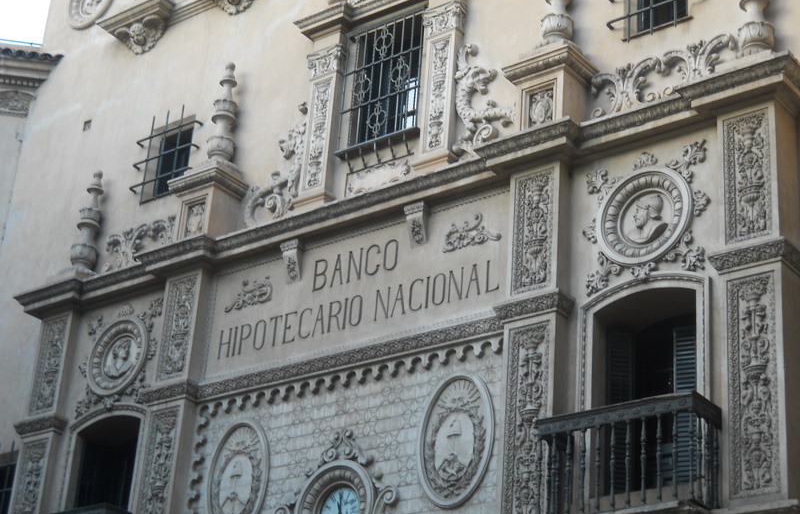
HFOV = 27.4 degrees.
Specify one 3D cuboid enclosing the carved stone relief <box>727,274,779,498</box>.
[{"bbox_3d":[3.139,1.127,14.554,0.483,2.093,0.070,-15,-32,35],"label":"carved stone relief"}]

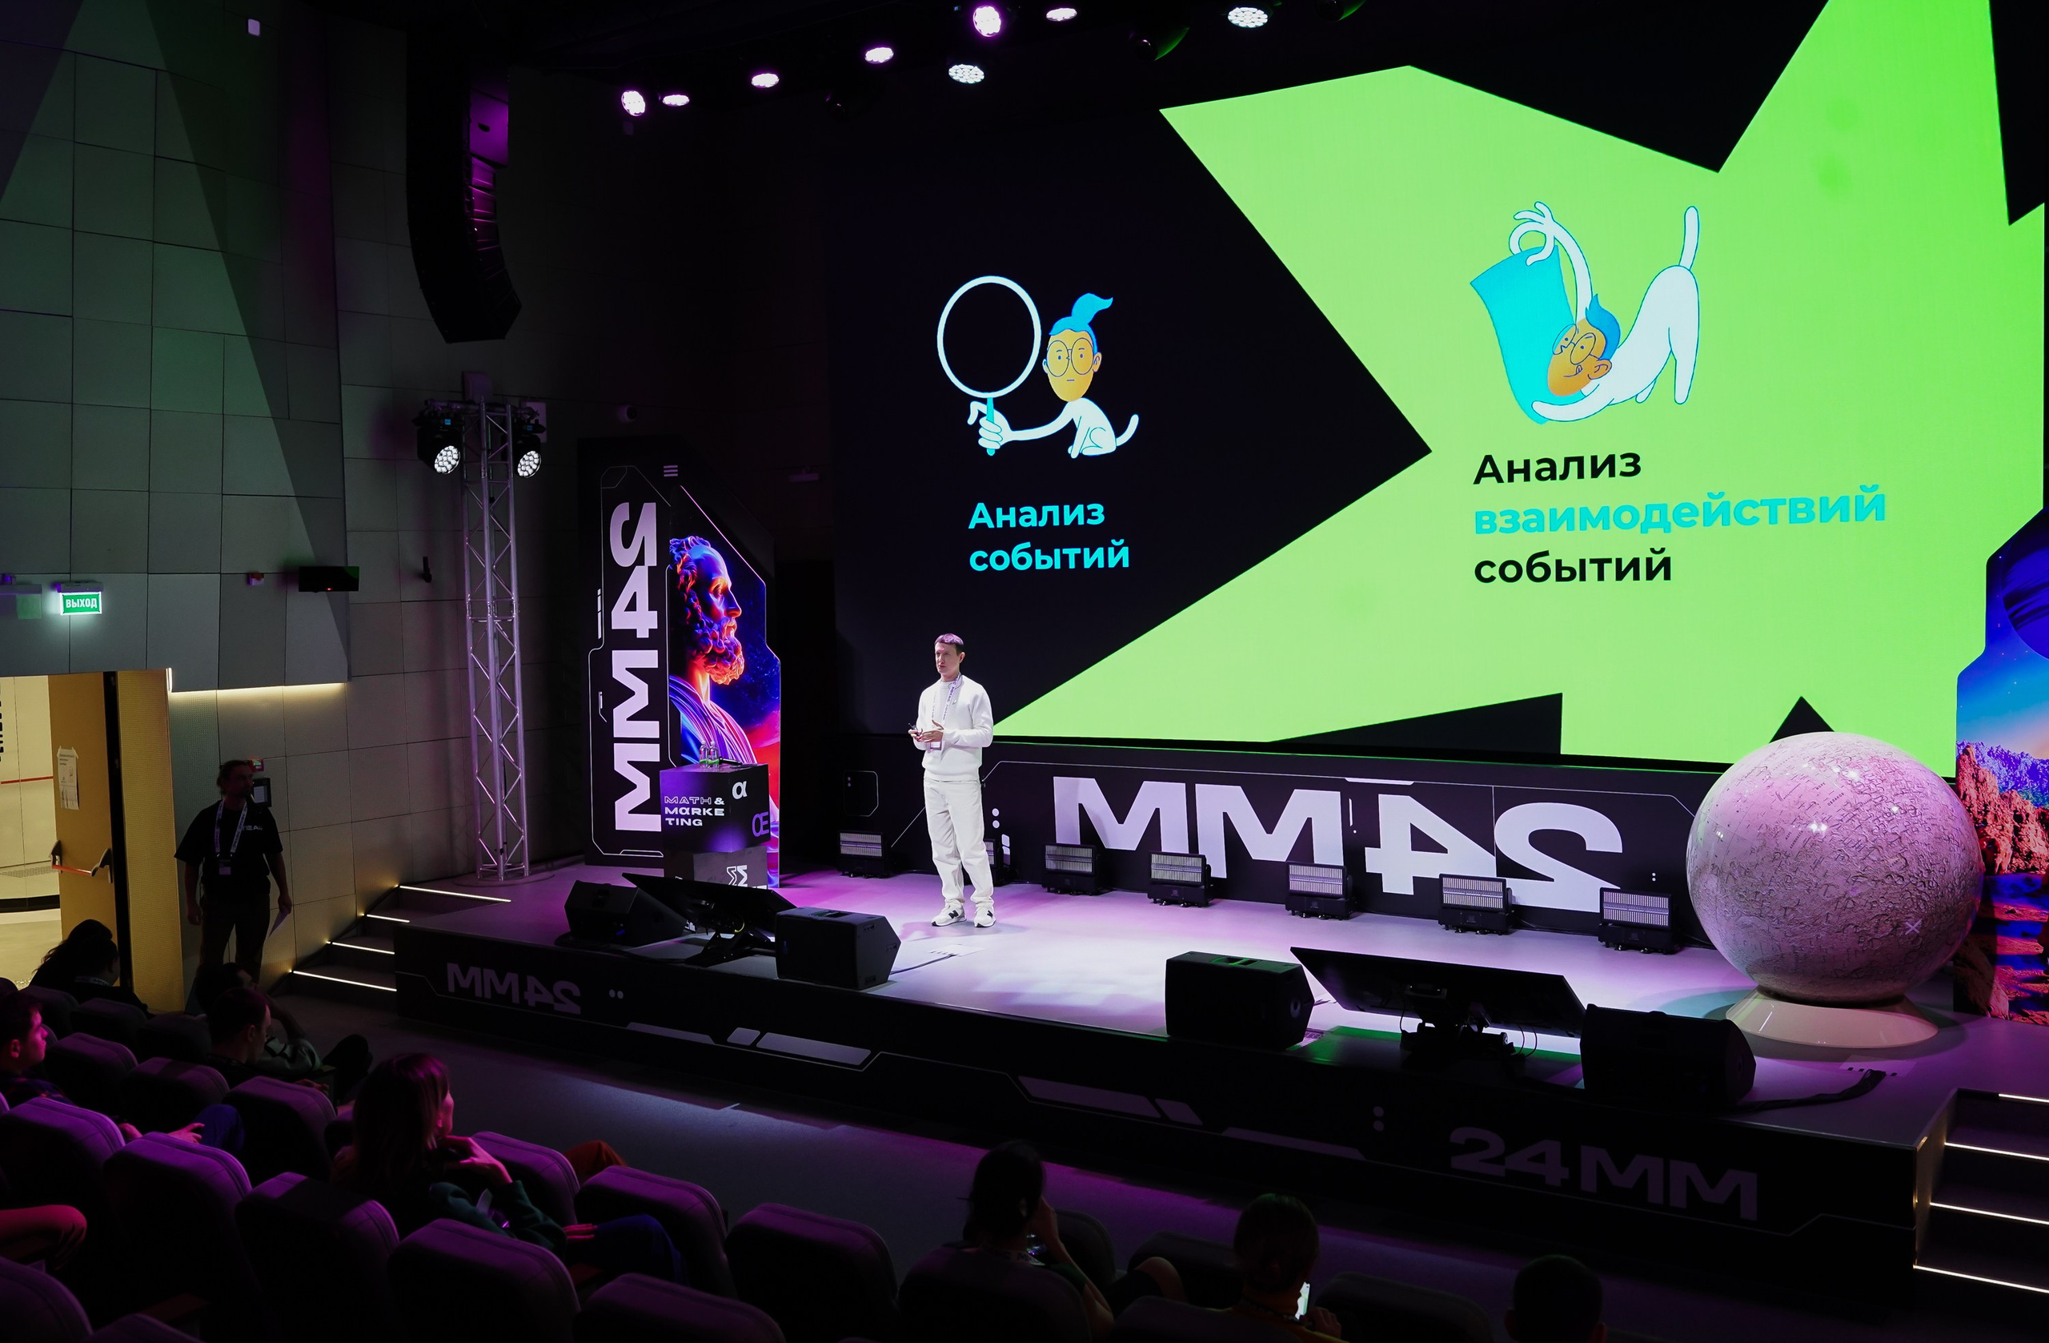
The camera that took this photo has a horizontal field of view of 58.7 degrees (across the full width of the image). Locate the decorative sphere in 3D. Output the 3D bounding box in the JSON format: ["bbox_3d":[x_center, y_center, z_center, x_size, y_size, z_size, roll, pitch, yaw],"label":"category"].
[{"bbox_3d":[3.707,0.896,8.376,1.231,1.231,1.231,1,4,35],"label":"decorative sphere"}]

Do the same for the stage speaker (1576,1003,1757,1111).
[{"bbox_3d":[2.637,1.522,7.448,0.580,0.380,0.400,1,4,35],"label":"stage speaker"}]

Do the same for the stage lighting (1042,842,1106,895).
[{"bbox_3d":[0.334,1.324,12.292,0.410,0.320,0.200,1,4,35],"label":"stage lighting"}]

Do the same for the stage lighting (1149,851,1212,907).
[{"bbox_3d":[1.009,1.336,11.826,0.410,0.320,0.200,1,4,35],"label":"stage lighting"}]

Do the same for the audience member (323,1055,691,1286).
[{"bbox_3d":[-1.113,1.430,4.286,0.520,1.250,0.980,1,4,35],"label":"audience member"}]

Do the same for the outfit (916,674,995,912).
[{"bbox_3d":[-0.429,0.758,11.350,0.500,1.480,0.360,1,4,30],"label":"outfit"}]

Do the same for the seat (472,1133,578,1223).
[{"bbox_3d":[-1.273,1.779,5.154,0.550,0.950,0.600,1,4,35],"label":"seat"}]

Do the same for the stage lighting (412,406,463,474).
[{"bbox_3d":[-4.124,-1.625,12.802,0.320,0.470,0.360,1,4,31],"label":"stage lighting"}]

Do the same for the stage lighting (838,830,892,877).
[{"bbox_3d":[-1.137,1.301,13.259,0.410,0.320,0.200,1,4,35],"label":"stage lighting"}]

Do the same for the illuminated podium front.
[{"bbox_3d":[-1.952,1.097,11.493,0.520,0.970,0.520,0,4,21],"label":"illuminated podium front"}]

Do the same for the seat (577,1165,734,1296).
[{"bbox_3d":[-0.821,1.787,4.841,0.550,0.950,0.600,1,4,35],"label":"seat"}]

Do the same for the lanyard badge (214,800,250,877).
[{"bbox_3d":[-4.438,0.936,10.200,0.200,0.430,0.130,-2,3,-16],"label":"lanyard badge"}]

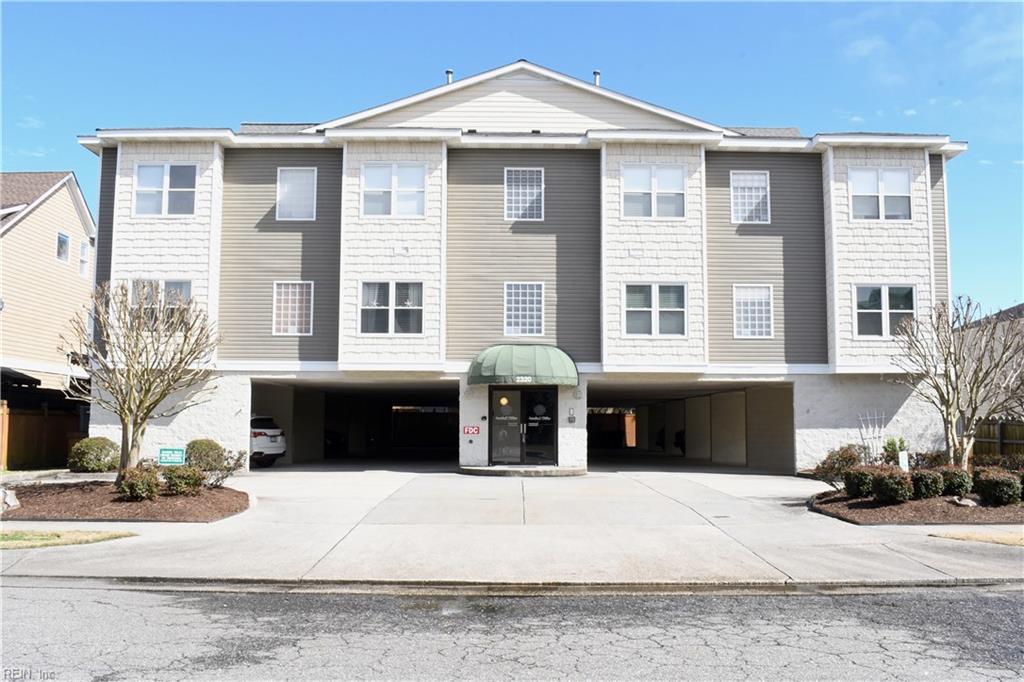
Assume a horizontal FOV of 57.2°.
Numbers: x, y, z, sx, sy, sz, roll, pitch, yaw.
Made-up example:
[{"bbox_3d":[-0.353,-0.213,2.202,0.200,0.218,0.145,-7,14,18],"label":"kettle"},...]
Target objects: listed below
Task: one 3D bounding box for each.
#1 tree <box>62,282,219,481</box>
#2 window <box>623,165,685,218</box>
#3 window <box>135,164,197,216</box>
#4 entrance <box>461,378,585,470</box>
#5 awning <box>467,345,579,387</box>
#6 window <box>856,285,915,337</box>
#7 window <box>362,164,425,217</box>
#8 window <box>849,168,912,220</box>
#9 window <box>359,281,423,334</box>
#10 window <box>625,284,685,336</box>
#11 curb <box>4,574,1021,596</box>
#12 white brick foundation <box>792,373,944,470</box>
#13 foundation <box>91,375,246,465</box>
[{"bbox_3d":[-8.796,0.983,22.217,3.694,4.739,3.400,0,-6,0],"label":"tree"},{"bbox_3d":[3.845,-4.048,25.486,1.726,1.512,0.130,0,-6,-1],"label":"window"},{"bbox_3d":[-9.344,-4.054,25.350,1.680,1.476,0.130,0,-6,-1],"label":"window"},{"bbox_3d":[0.309,2.214,25.392,3.508,2.500,0.550,0,-6,-1],"label":"entrance"},{"bbox_3d":[0.292,0.629,25.571,3.112,1.170,1.000,0,-6,0],"label":"awning"},{"bbox_3d":[10.199,-0.831,25.641,1.584,1.433,0.130,0,-6,0],"label":"window"},{"bbox_3d":[-3.279,-4.163,25.985,1.716,1.471,0.130,0,-6,0],"label":"window"},{"bbox_3d":[10.026,-3.976,25.543,1.734,1.488,0.130,0,-6,-1],"label":"window"},{"bbox_3d":[-3.230,-0.880,25.079,1.733,1.482,0.130,0,-6,-1],"label":"window"},{"bbox_3d":[3.918,-0.831,25.641,1.693,1.432,0.130,0,-6,0],"label":"window"},{"bbox_3d":[-0.002,2.714,10.373,11.600,0.150,0.500,0,-6,-1],"label":"curb"},{"bbox_3d":[9.706,2.232,25.589,4.187,2.726,0.400,0,-6,-1],"label":"white brick foundation"},{"bbox_3d":[-9.459,2.183,26.064,4.474,2.642,0.350,0,-6,0],"label":"foundation"}]

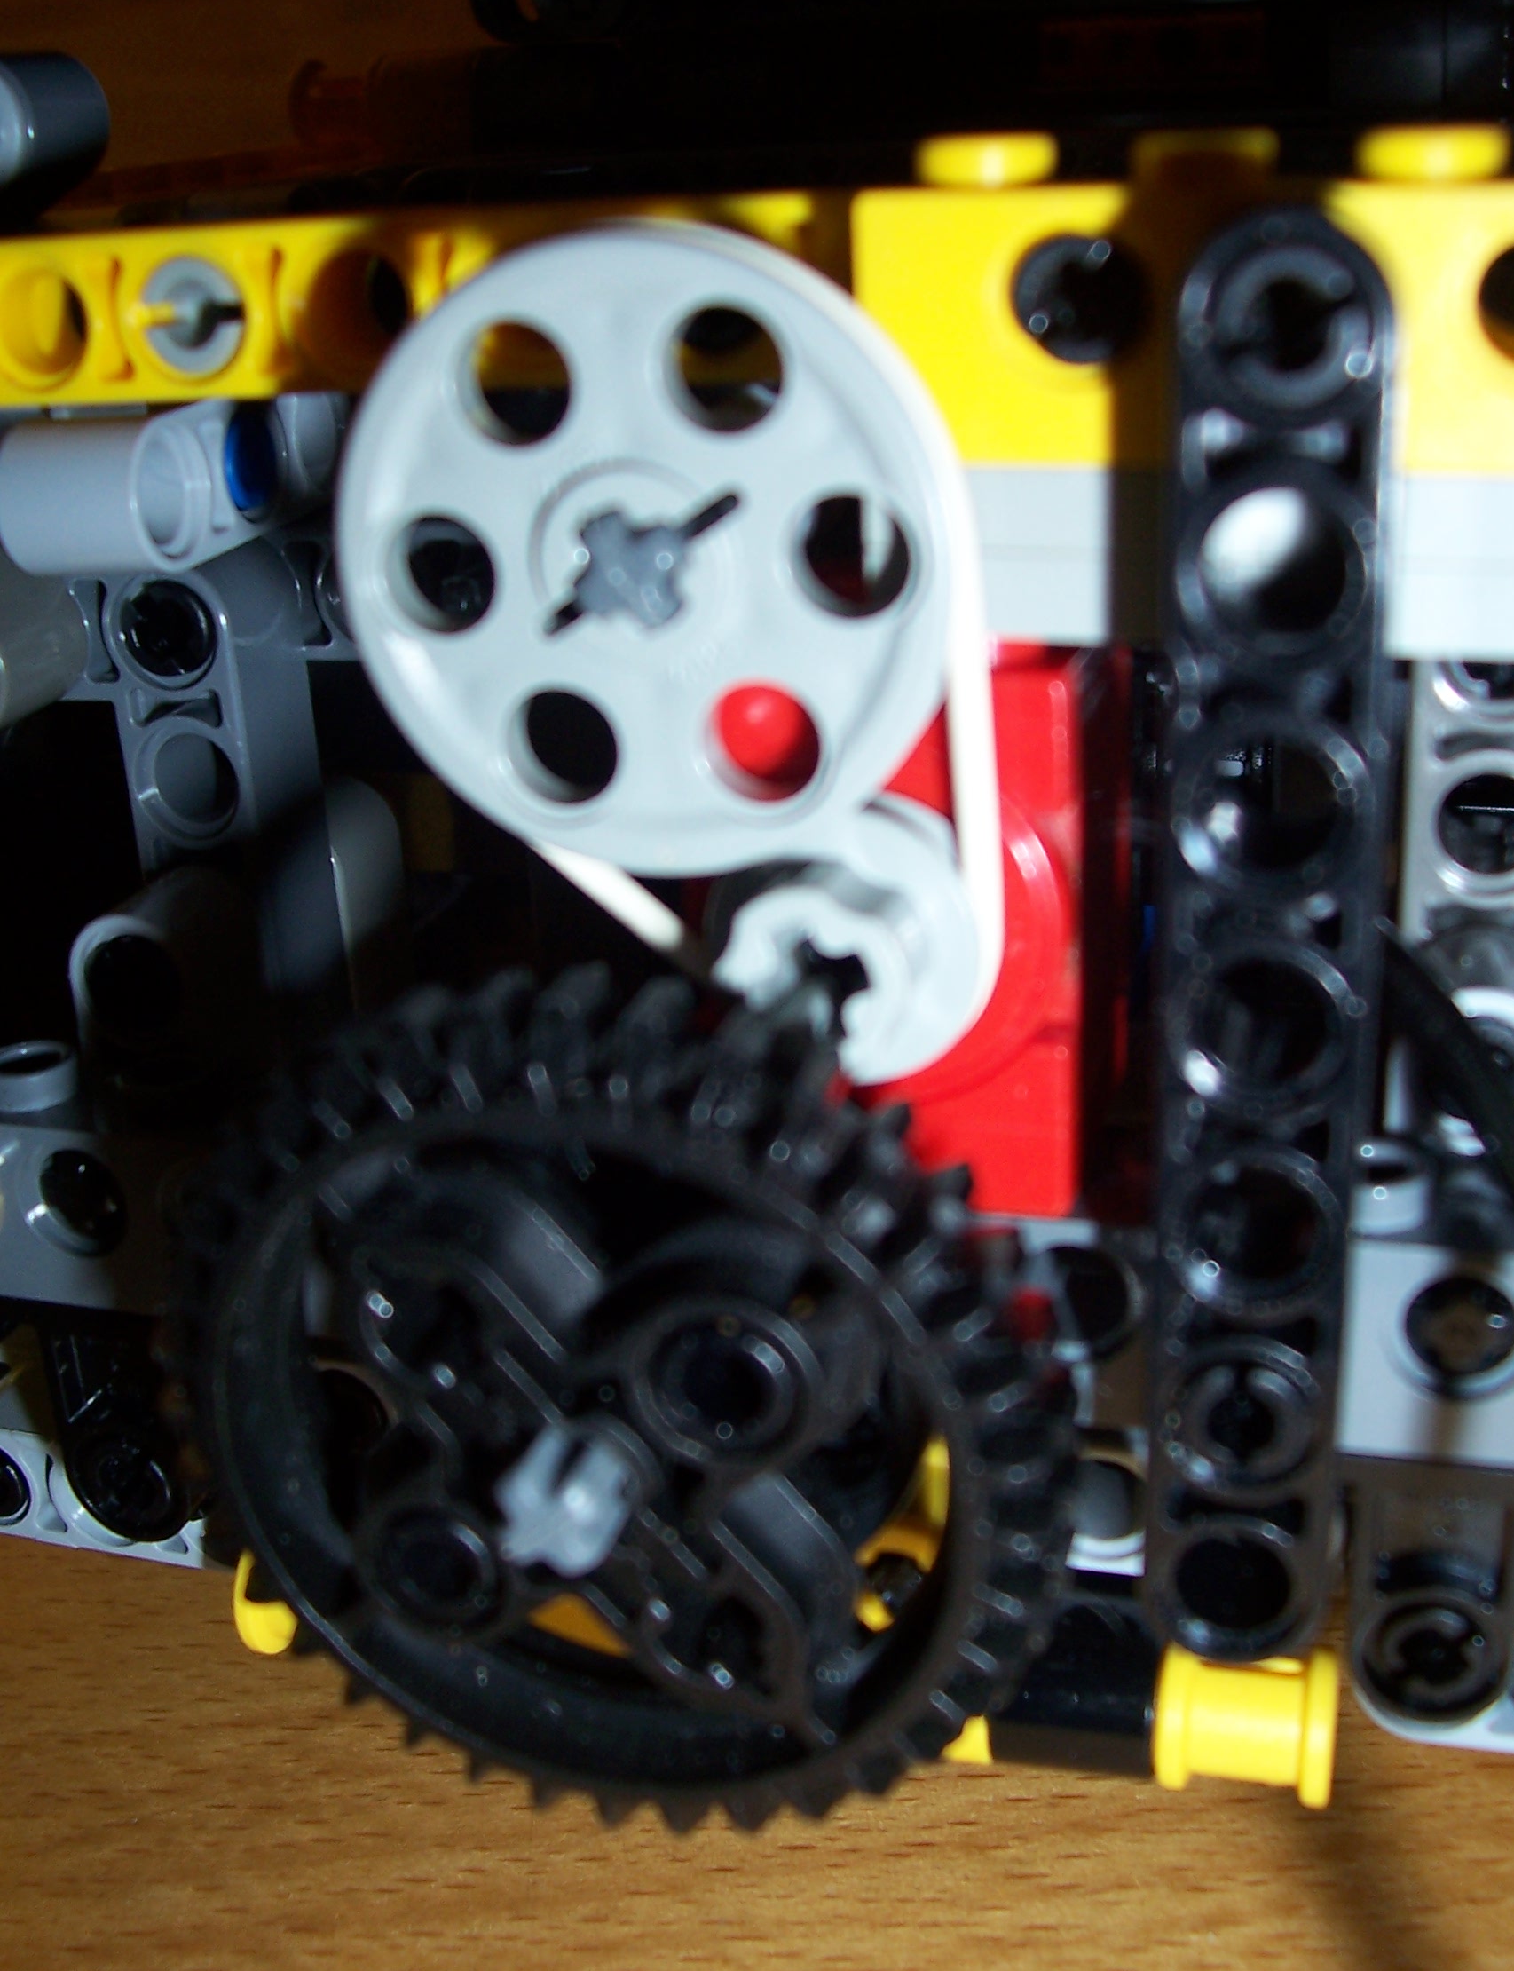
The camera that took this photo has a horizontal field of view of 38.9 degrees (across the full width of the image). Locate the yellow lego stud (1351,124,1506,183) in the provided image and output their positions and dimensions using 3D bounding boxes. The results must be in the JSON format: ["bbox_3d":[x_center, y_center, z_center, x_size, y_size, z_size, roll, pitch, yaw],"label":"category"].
[{"bbox_3d":[0.023,-0.028,0.073,0.005,0.002,0.005,3,22,15],"label":"yellow lego stud"}]

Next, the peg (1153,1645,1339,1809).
[{"bbox_3d":[0.023,0.035,0.100,0.008,0.007,0.007,5,21,15],"label":"peg"}]

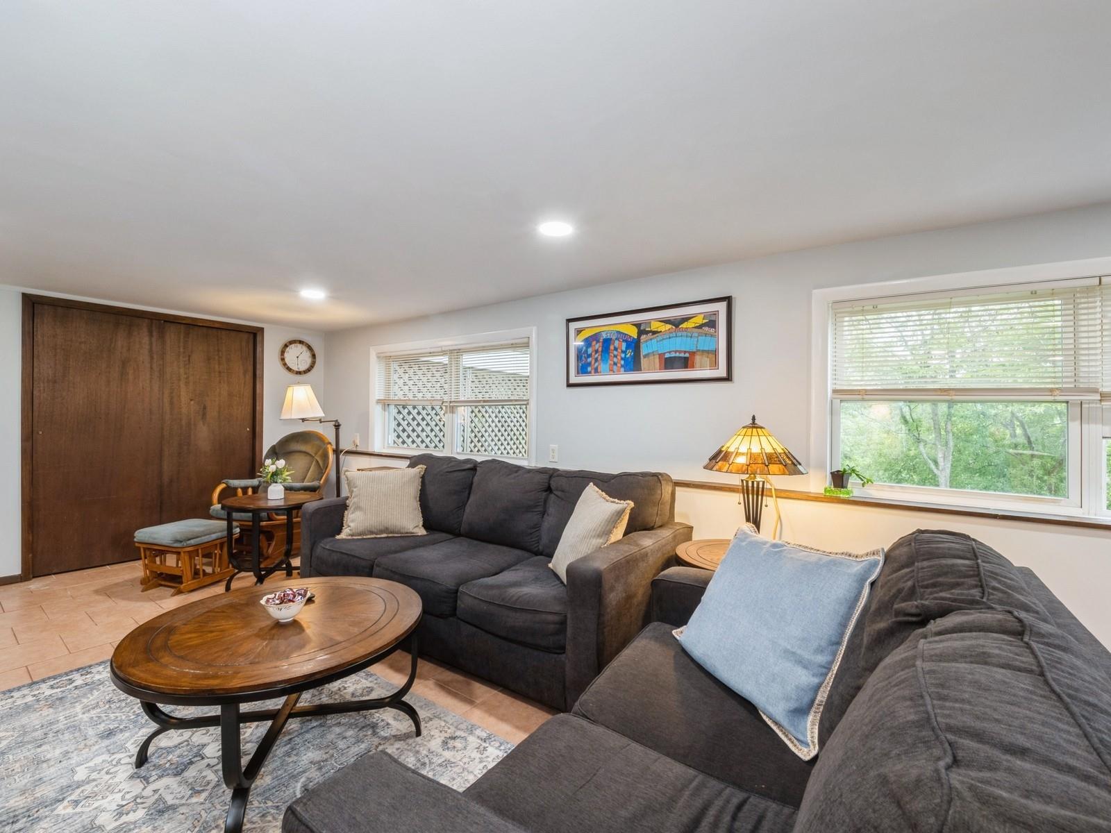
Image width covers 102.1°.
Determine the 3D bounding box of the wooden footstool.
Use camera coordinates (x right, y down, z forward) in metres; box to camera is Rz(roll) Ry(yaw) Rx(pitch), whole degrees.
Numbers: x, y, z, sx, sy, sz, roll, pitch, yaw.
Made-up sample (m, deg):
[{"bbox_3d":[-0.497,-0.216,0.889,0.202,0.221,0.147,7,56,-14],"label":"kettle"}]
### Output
[{"bbox_3d":[-2.710,1.008,3.330,0.480,0.420,0.470,1,0,13],"label":"wooden footstool"}]

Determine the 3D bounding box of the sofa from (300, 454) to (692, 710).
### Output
[{"bbox_3d":[-0.470,0.779,2.800,2.250,0.930,0.970,1,0,34],"label":"sofa"}]

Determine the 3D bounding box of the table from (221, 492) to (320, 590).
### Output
[{"bbox_3d":[-2.090,0.920,3.320,0.640,0.610,0.640,1,0,-32],"label":"table"}]

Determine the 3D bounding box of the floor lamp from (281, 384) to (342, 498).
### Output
[{"bbox_3d":[-2.260,0.447,4.280,0.660,1.550,0.380,1,0,8],"label":"floor lamp"}]

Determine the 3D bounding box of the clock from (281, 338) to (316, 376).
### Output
[{"bbox_3d":[-2.645,-0.617,4.645,0.050,0.375,0.365,1,0,41],"label":"clock"}]

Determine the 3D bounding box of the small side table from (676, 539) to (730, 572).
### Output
[{"bbox_3d":[0.870,0.956,2.110,0.630,0.610,0.630,1,0,23],"label":"small side table"}]

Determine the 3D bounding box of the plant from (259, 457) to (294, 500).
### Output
[{"bbox_3d":[-2.065,0.460,3.330,0.225,0.310,0.225,1,0,-32],"label":"plant"}]

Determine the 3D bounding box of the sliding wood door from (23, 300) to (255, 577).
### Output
[{"bbox_3d":[-3.375,0.165,3.845,0.100,2.100,1.530,1,0,41],"label":"sliding wood door"}]

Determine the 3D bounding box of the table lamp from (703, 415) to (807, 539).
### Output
[{"bbox_3d":[0.920,0.326,2.100,0.450,0.650,0.450,1,0,23],"label":"table lamp"}]

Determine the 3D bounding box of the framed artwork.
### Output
[{"bbox_3d":[0.505,-0.424,2.720,1.070,0.463,0.035,1,0,35],"label":"framed artwork"}]

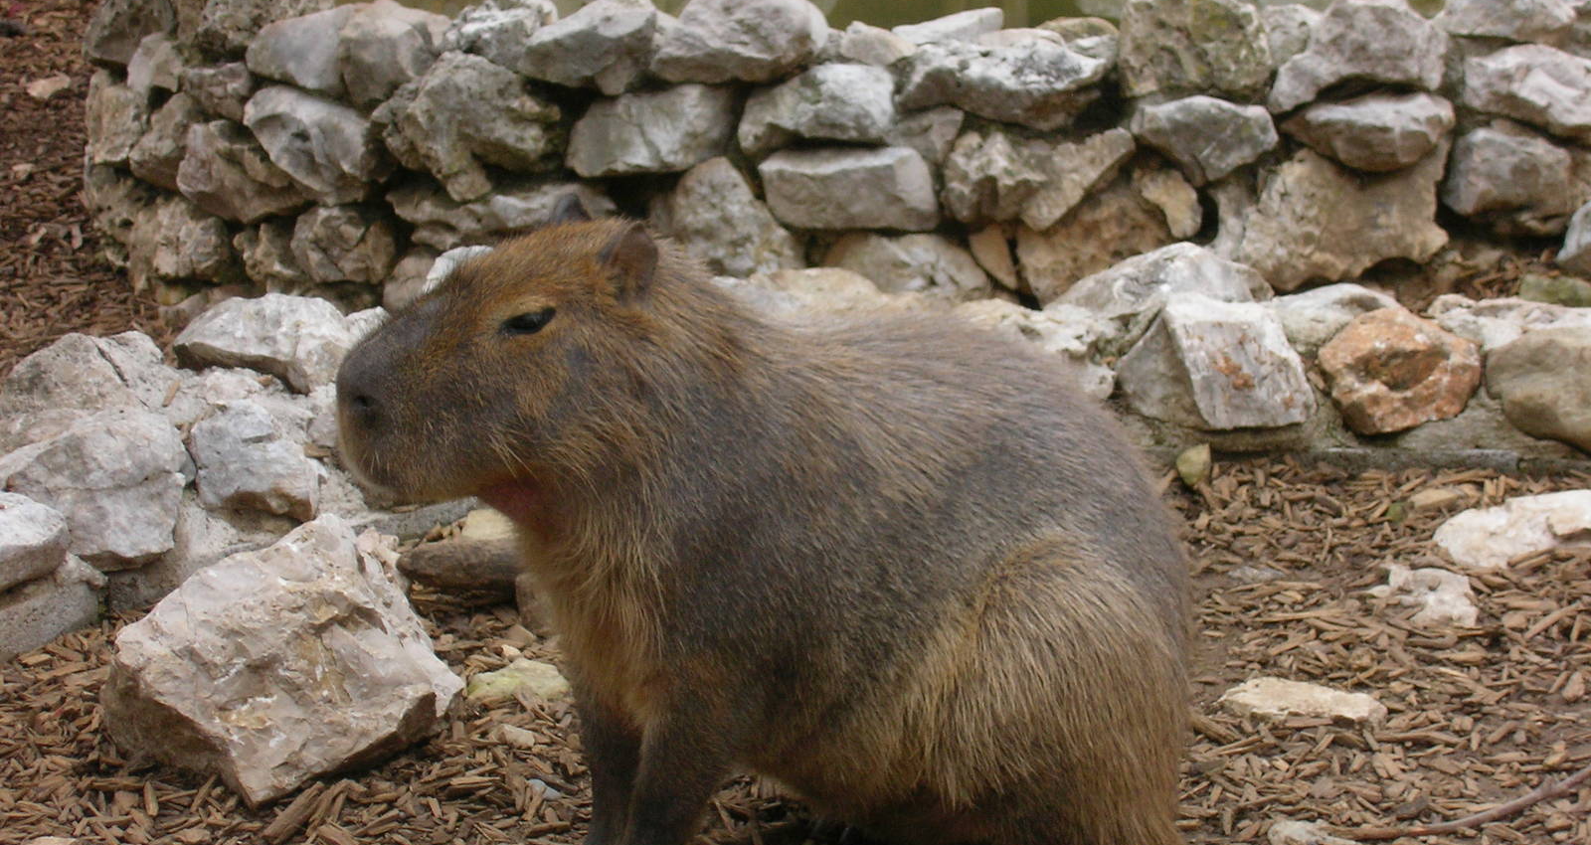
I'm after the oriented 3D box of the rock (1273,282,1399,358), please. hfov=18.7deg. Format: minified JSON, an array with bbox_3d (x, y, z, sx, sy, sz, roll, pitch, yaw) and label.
[{"bbox_3d":[0.770,-0.145,6.876,0.179,0.104,0.152,0,12,0],"label":"rock"}]

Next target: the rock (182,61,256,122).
[{"bbox_3d":[-0.807,-0.463,6.750,0.095,0.083,0.080,5,15,19],"label":"rock"}]

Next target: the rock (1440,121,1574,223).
[{"bbox_3d":[0.978,-0.344,6.632,0.177,0.132,0.133,-2,15,-8],"label":"rock"}]

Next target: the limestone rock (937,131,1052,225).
[{"bbox_3d":[0.287,-0.353,6.942,0.155,0.130,0.140,1,12,5],"label":"limestone rock"}]

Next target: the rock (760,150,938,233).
[{"bbox_3d":[0.076,-0.325,6.740,0.271,0.105,0.180,0,13,1],"label":"rock"}]

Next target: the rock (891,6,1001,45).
[{"bbox_3d":[0.212,-0.550,6.692,0.153,0.043,0.107,0,14,0],"label":"rock"}]

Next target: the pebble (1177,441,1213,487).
[{"bbox_3d":[0.470,0.050,5.673,0.044,0.050,0.031,0,14,0],"label":"pebble"}]

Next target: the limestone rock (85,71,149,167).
[{"bbox_3d":[-1.090,-0.491,7.772,0.110,0.140,0.140,-10,16,-39],"label":"limestone rock"}]

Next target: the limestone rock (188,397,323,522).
[{"bbox_3d":[-0.606,0.041,5.418,0.138,0.120,0.117,-4,15,-15],"label":"limestone rock"}]

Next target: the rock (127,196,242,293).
[{"bbox_3d":[-0.984,-0.286,7.773,0.184,0.155,0.184,0,12,0],"label":"rock"}]

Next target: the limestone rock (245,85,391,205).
[{"bbox_3d":[-0.731,-0.425,7.377,0.205,0.155,0.160,6,13,24],"label":"limestone rock"}]

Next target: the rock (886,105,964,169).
[{"bbox_3d":[0.211,-0.465,7.874,0.128,0.099,0.141,0,12,0],"label":"rock"}]

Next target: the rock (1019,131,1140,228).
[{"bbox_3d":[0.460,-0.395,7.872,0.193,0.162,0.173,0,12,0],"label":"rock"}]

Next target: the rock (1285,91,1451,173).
[{"bbox_3d":[0.821,-0.416,6.918,0.235,0.105,0.170,0,12,0],"label":"rock"}]

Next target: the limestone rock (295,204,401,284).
[{"bbox_3d":[-0.625,-0.246,6.702,0.141,0.106,0.113,3,15,12],"label":"limestone rock"}]

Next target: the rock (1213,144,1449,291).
[{"bbox_3d":[0.776,-0.299,6.997,0.298,0.180,0.220,-10,16,-36],"label":"rock"}]

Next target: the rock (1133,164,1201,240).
[{"bbox_3d":[0.521,-0.310,6.775,0.080,0.101,0.090,-5,14,-20],"label":"rock"}]

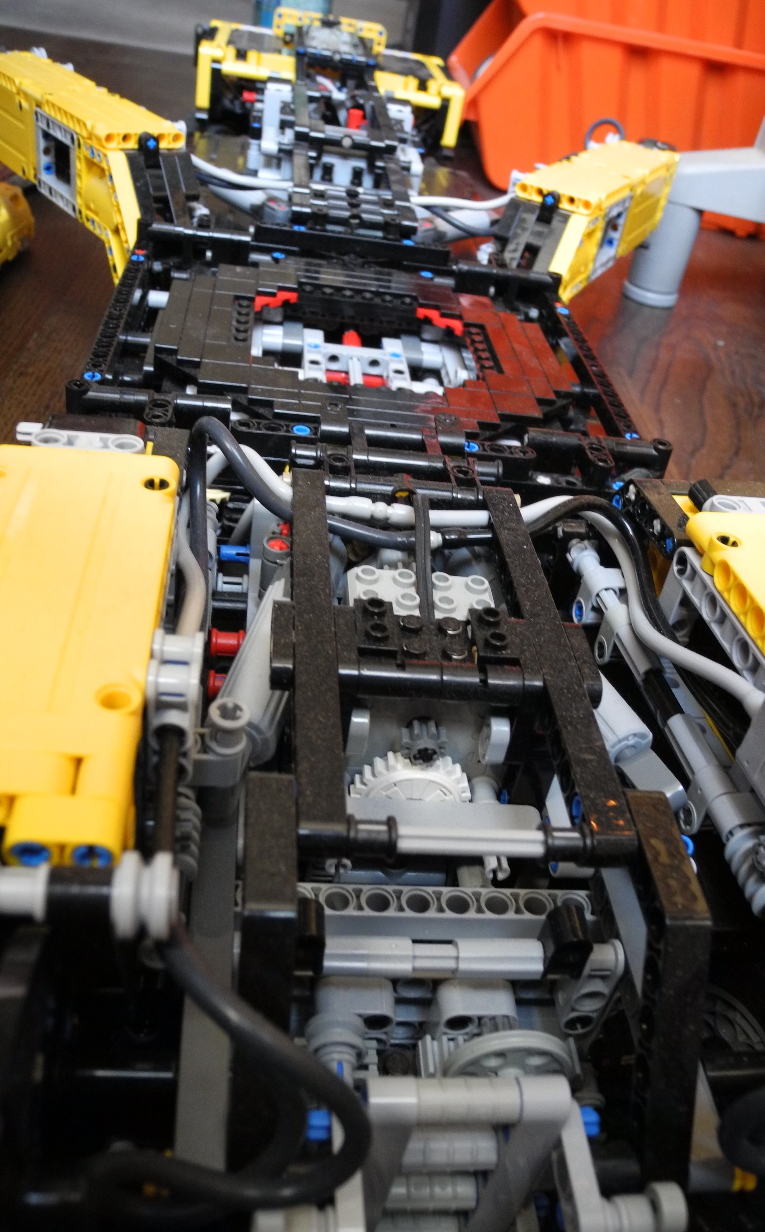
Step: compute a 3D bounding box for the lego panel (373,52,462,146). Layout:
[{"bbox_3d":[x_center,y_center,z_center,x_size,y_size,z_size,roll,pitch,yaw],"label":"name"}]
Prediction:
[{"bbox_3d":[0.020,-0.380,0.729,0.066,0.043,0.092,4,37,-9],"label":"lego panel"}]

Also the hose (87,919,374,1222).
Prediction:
[{"bbox_3d":[-0.021,0.065,0.143,0.039,0.027,0.036,4,37,-9],"label":"hose"}]

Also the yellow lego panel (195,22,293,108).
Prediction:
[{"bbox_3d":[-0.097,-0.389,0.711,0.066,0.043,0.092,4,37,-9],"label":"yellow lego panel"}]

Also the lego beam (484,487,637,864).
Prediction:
[{"bbox_3d":[0.033,0.005,0.209,0.008,0.008,0.120,4,37,-9],"label":"lego beam"}]

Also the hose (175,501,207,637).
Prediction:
[{"bbox_3d":[-0.041,-0.011,0.214,0.008,0.007,0.049,4,37,-9],"label":"hose"}]

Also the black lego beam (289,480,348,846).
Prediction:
[{"bbox_3d":[-0.014,0.002,0.202,0.008,0.008,0.120,4,37,-9],"label":"black lego beam"}]

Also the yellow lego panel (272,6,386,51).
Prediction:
[{"bbox_3d":[-0.041,-0.461,0.785,0.088,0.024,0.009,4,37,-9],"label":"yellow lego panel"}]

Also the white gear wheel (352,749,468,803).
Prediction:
[{"bbox_3d":[0.006,0.038,0.209,0.025,0.025,0.004,4,37,-9],"label":"white gear wheel"}]

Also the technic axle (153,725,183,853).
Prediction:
[{"bbox_3d":[-0.034,0.028,0.157,0.004,0.004,0.024,5,72,-8],"label":"technic axle"}]

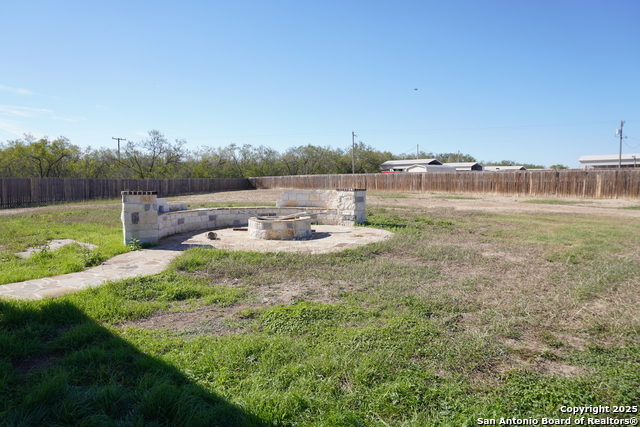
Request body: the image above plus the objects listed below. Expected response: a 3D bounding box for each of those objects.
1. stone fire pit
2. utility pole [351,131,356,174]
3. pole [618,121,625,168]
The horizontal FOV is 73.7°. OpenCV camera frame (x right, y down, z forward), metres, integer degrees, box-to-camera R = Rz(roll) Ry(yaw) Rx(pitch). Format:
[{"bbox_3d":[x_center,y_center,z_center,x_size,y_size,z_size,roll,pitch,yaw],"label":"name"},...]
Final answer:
[{"bbox_3d":[-1.018,0.354,10.980,1.620,0.460,1.620,0,4,0],"label":"stone fire pit"},{"bbox_3d":[5.967,-9.597,75.617,0.350,9.930,0.350,0,4,0],"label":"utility pole"},{"bbox_3d":[46.557,-9.367,65.622,0.350,9.790,0.350,0,4,0],"label":"pole"}]

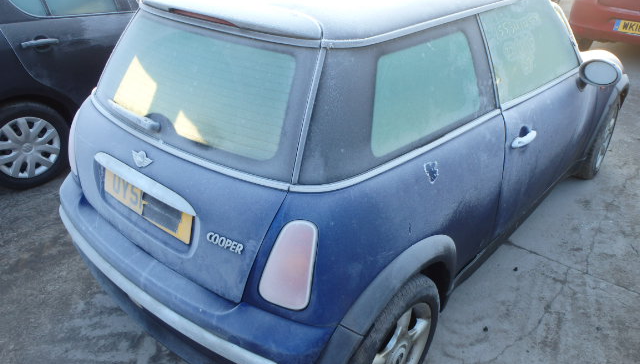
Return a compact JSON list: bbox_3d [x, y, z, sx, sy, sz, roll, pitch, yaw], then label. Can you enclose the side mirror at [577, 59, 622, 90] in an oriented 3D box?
[{"bbox_3d":[1.305,-0.512,2.406,0.190,0.140,0.125,23,36,35],"label":"side mirror"}]

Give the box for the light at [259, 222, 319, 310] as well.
[{"bbox_3d":[-0.088,0.225,1.444,0.162,0.263,0.057,7,15,11],"label":"light"}]

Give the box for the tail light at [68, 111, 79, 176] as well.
[{"bbox_3d":[-0.998,-0.162,2.134,0.057,0.263,0.162,3,25,-25],"label":"tail light"}]

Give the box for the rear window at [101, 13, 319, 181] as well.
[{"bbox_3d":[-0.430,-0.330,1.736,1.074,0.424,0.063,23,0,35],"label":"rear window"}]

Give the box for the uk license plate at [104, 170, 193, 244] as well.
[{"bbox_3d":[-0.590,0.063,1.744,0.520,0.111,0.018,23,21,35],"label":"uk license plate"}]

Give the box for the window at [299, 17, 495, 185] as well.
[{"bbox_3d":[0.295,-0.287,1.661,0.993,0.384,0.122,-25,26,-36],"label":"window"}]

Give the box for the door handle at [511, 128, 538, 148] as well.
[{"bbox_3d":[0.803,-0.171,2.032,0.052,0.048,0.225,23,36,35],"label":"door handle"}]

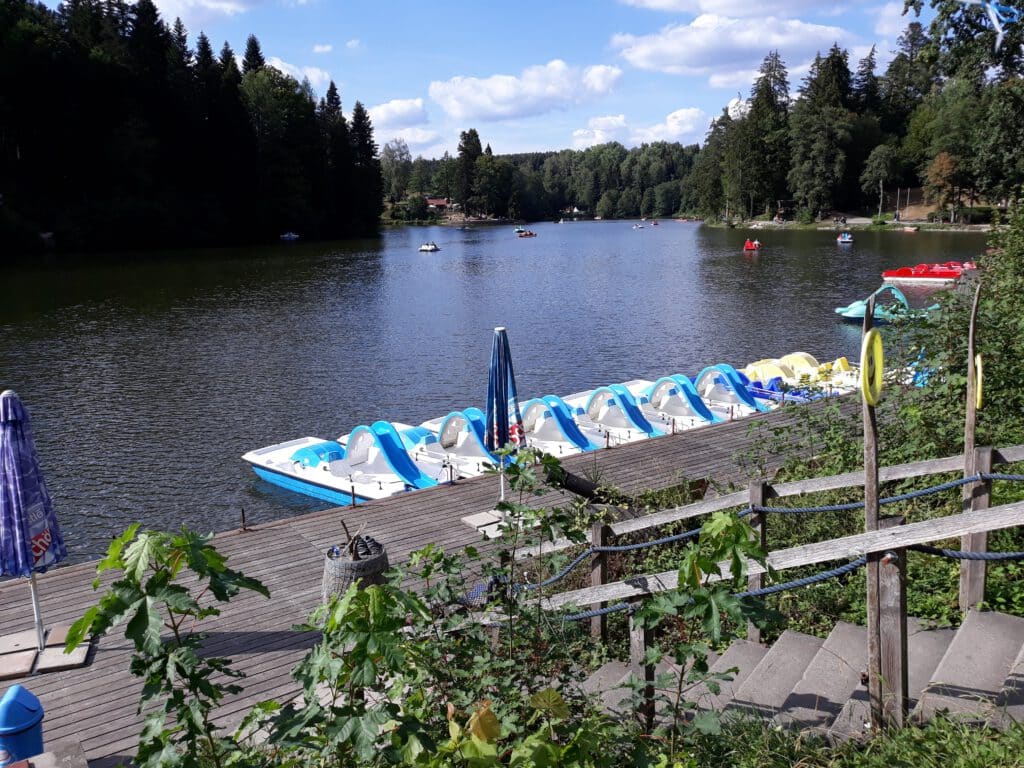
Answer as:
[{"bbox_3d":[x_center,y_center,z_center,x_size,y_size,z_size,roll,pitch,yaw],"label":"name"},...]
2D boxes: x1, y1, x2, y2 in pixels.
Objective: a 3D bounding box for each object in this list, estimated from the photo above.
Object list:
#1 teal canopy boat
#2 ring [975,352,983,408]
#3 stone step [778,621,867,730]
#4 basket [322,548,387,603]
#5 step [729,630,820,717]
[{"bbox_3d":[16.078,-3.483,34.328,3.950,1.530,1.600,4,13,18],"label":"teal canopy boat"},{"bbox_3d":[2.376,-0.011,4.060,0.030,0.290,0.290,1,11,35],"label":"ring"},{"bbox_3d":[1.734,1.649,4.234,0.340,0.165,1.220,9,16,37],"label":"stone step"},{"bbox_3d":[-1.656,2.084,8.548,0.690,0.660,0.690,0,12,0],"label":"basket"},{"bbox_3d":[1.483,1.767,4.460,0.340,0.165,1.220,9,16,37],"label":"step"}]

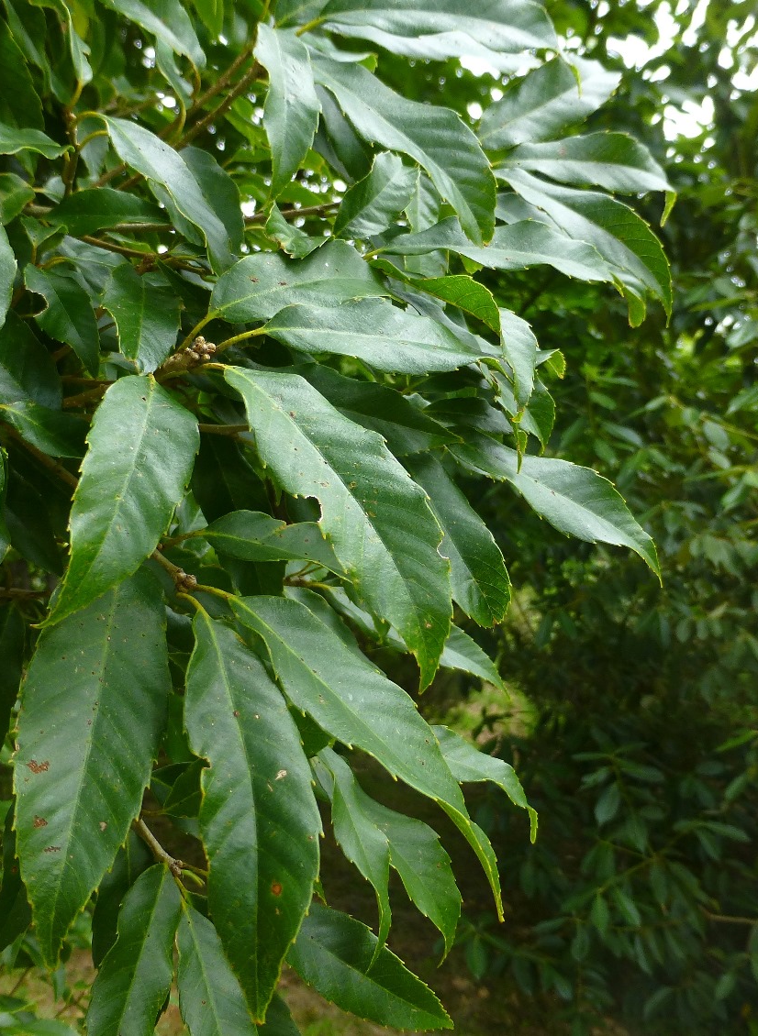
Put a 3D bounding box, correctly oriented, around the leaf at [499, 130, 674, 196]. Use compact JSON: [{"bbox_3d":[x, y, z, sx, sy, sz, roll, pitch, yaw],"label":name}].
[{"bbox_3d":[0.102,-0.178,0.486,0.093,0.015,0.032,21,36,31],"label":"leaf"}]

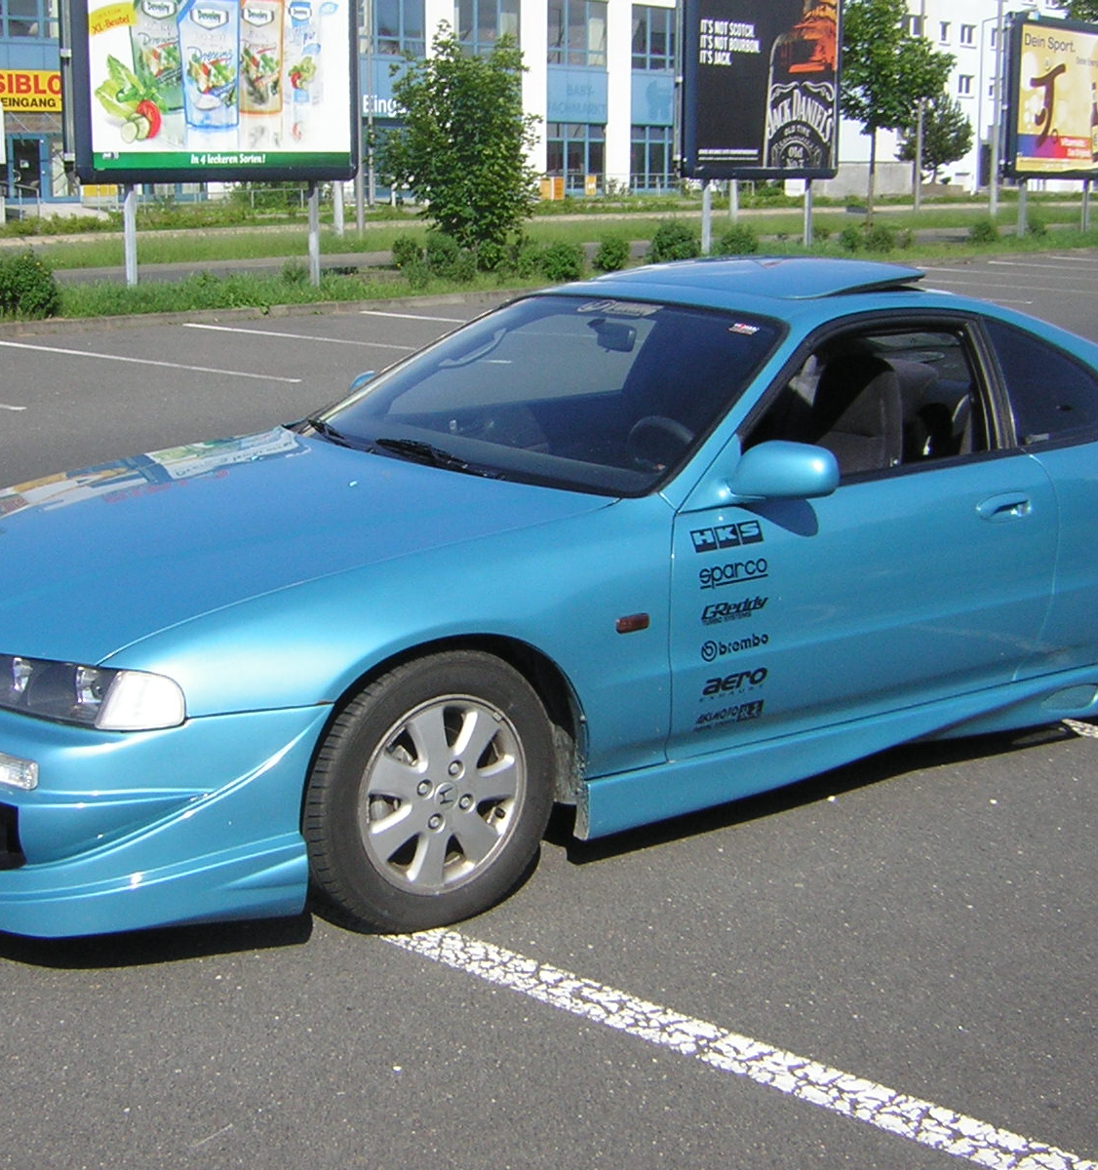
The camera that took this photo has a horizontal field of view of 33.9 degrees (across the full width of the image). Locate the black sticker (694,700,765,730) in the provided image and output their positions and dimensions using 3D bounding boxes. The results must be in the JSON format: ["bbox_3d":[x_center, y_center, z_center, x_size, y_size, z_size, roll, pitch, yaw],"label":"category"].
[{"bbox_3d":[0.410,0.300,4.090,0.213,0.047,0.010,-9,15,-37],"label":"black sticker"}]

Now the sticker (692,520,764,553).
[{"bbox_3d":[0.400,-0.108,4.029,0.205,0.054,0.008,-9,3,-36],"label":"sticker"}]

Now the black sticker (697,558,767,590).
[{"bbox_3d":[0.413,-0.025,4.015,0.211,0.047,0.010,-9,15,-37],"label":"black sticker"}]

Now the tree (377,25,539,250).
[{"bbox_3d":[-1.093,-5.392,22.000,1.970,2.850,1.900,0,12,-3],"label":"tree"}]

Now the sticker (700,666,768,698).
[{"bbox_3d":[0.419,0.224,4.067,0.204,0.047,0.010,-9,15,-37],"label":"sticker"}]

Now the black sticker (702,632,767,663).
[{"bbox_3d":[0.419,0.142,4.043,0.205,0.041,0.010,-9,15,-37],"label":"black sticker"}]

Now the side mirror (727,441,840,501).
[{"bbox_3d":[0.516,-0.252,4.004,0.130,0.120,0.220,-9,15,-36],"label":"side mirror"}]

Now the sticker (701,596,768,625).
[{"bbox_3d":[0.419,0.056,4.053,0.195,0.042,0.008,-9,12,-36],"label":"sticker"}]

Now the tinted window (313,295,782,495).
[{"bbox_3d":[-0.043,-0.527,4.682,0.800,0.110,1.470,-42,32,-24],"label":"tinted window"}]

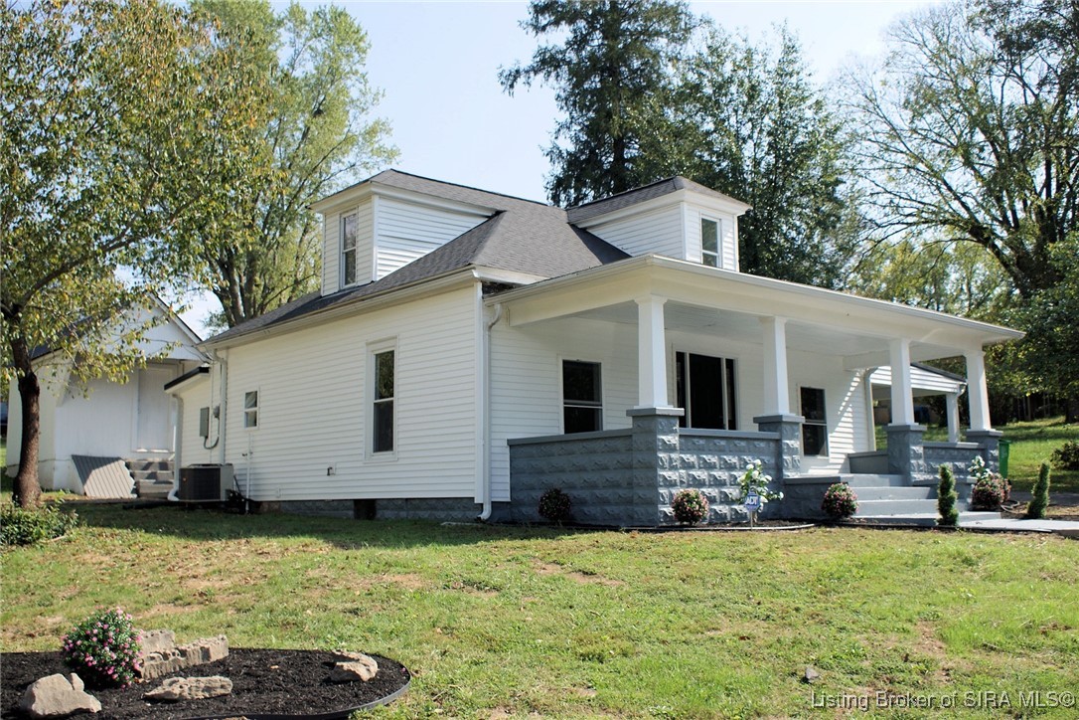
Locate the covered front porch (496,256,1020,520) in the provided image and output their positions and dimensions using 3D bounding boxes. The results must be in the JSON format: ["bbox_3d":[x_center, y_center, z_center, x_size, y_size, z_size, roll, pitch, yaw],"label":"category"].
[{"bbox_3d":[3.917,0.797,16.706,9.450,3.270,3.370,6,-10,-41],"label":"covered front porch"}]

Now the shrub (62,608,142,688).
[{"bbox_3d":[-2.414,1.586,5.950,0.440,0.440,0.440,6,-10,-41],"label":"shrub"}]

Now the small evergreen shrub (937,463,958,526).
[{"bbox_3d":[4.907,1.616,12.950,0.280,0.740,0.280,6,-10,-41],"label":"small evergreen shrub"}]

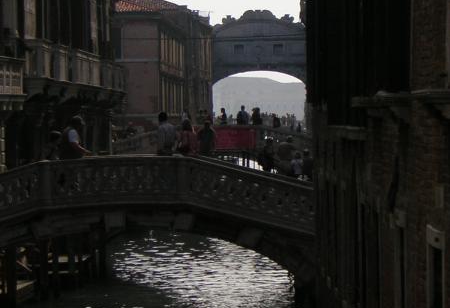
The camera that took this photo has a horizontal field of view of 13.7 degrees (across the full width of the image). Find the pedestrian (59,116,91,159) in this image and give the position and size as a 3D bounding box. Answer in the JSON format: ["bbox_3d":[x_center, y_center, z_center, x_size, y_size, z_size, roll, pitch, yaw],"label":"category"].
[{"bbox_3d":[-2.826,0.123,35.500,0.540,1.700,0.500,0,1,-16],"label":"pedestrian"}]

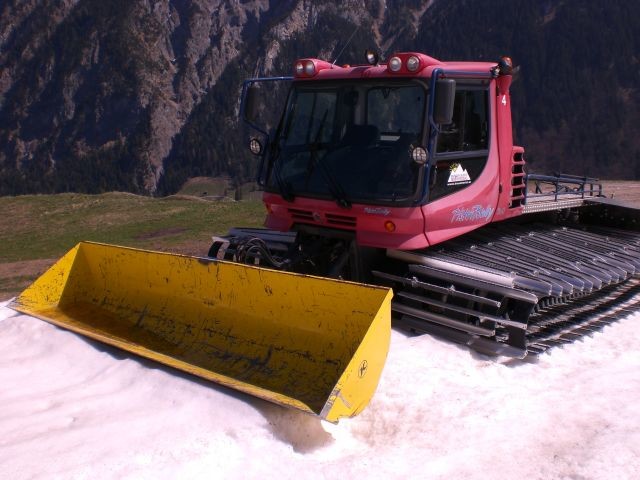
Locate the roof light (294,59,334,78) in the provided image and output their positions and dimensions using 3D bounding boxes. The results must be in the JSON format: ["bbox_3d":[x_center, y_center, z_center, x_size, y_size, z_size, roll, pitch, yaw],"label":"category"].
[{"bbox_3d":[-0.059,-1.774,7.294,0.360,0.190,0.300,8,13,40],"label":"roof light"}]

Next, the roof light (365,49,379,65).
[{"bbox_3d":[0.502,-1.784,6.850,0.135,0.155,0.110,8,13,40],"label":"roof light"}]

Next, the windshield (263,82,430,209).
[{"bbox_3d":[0.217,-0.979,6.806,1.880,1.130,0.200,8,0,40],"label":"windshield"}]

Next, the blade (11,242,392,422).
[{"bbox_3d":[-1.180,0.512,5.383,3.920,0.690,0.680,6,11,44],"label":"blade"}]

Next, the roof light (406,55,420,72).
[{"bbox_3d":[0.863,-1.599,6.390,0.128,0.140,0.085,8,13,40],"label":"roof light"}]

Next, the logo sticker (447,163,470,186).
[{"bbox_3d":[1.305,-0.617,6.618,0.390,0.220,0.010,-9,13,-42],"label":"logo sticker"}]

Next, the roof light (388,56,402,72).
[{"bbox_3d":[0.712,-1.614,6.467,0.128,0.140,0.085,8,13,40],"label":"roof light"}]

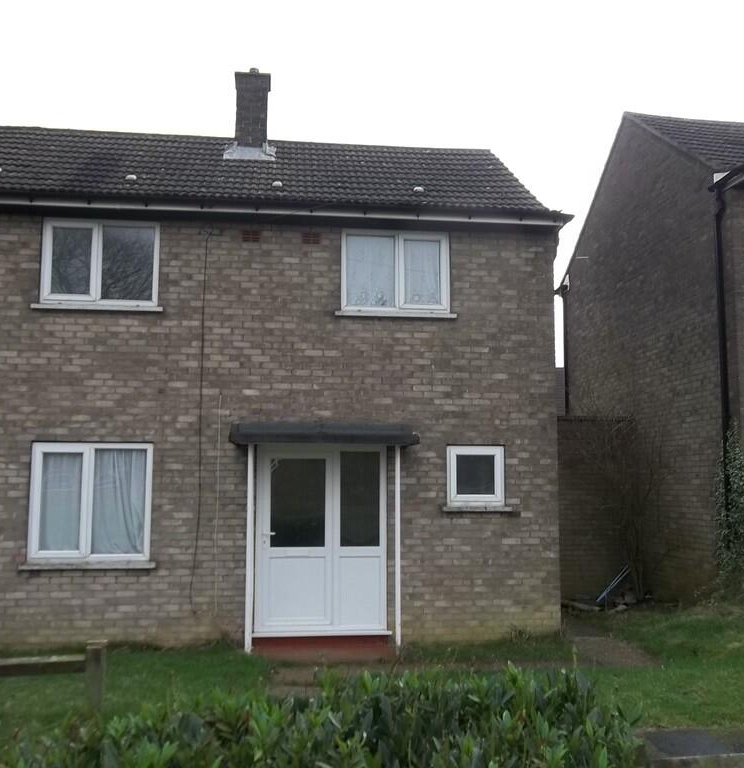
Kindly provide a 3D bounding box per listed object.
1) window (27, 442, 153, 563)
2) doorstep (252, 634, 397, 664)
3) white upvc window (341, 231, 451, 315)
[{"bbox_3d":[-3.064,1.296,8.761,1.291,1.275,0.100,1,-5,-5],"label":"window"},{"bbox_3d":[-0.533,2.829,8.515,1.490,0.138,0.540,1,-5,-5],"label":"doorstep"},{"bbox_3d":[0.281,-1.284,9.281,1.248,0.958,0.100,1,-5,-5],"label":"white upvc window"}]

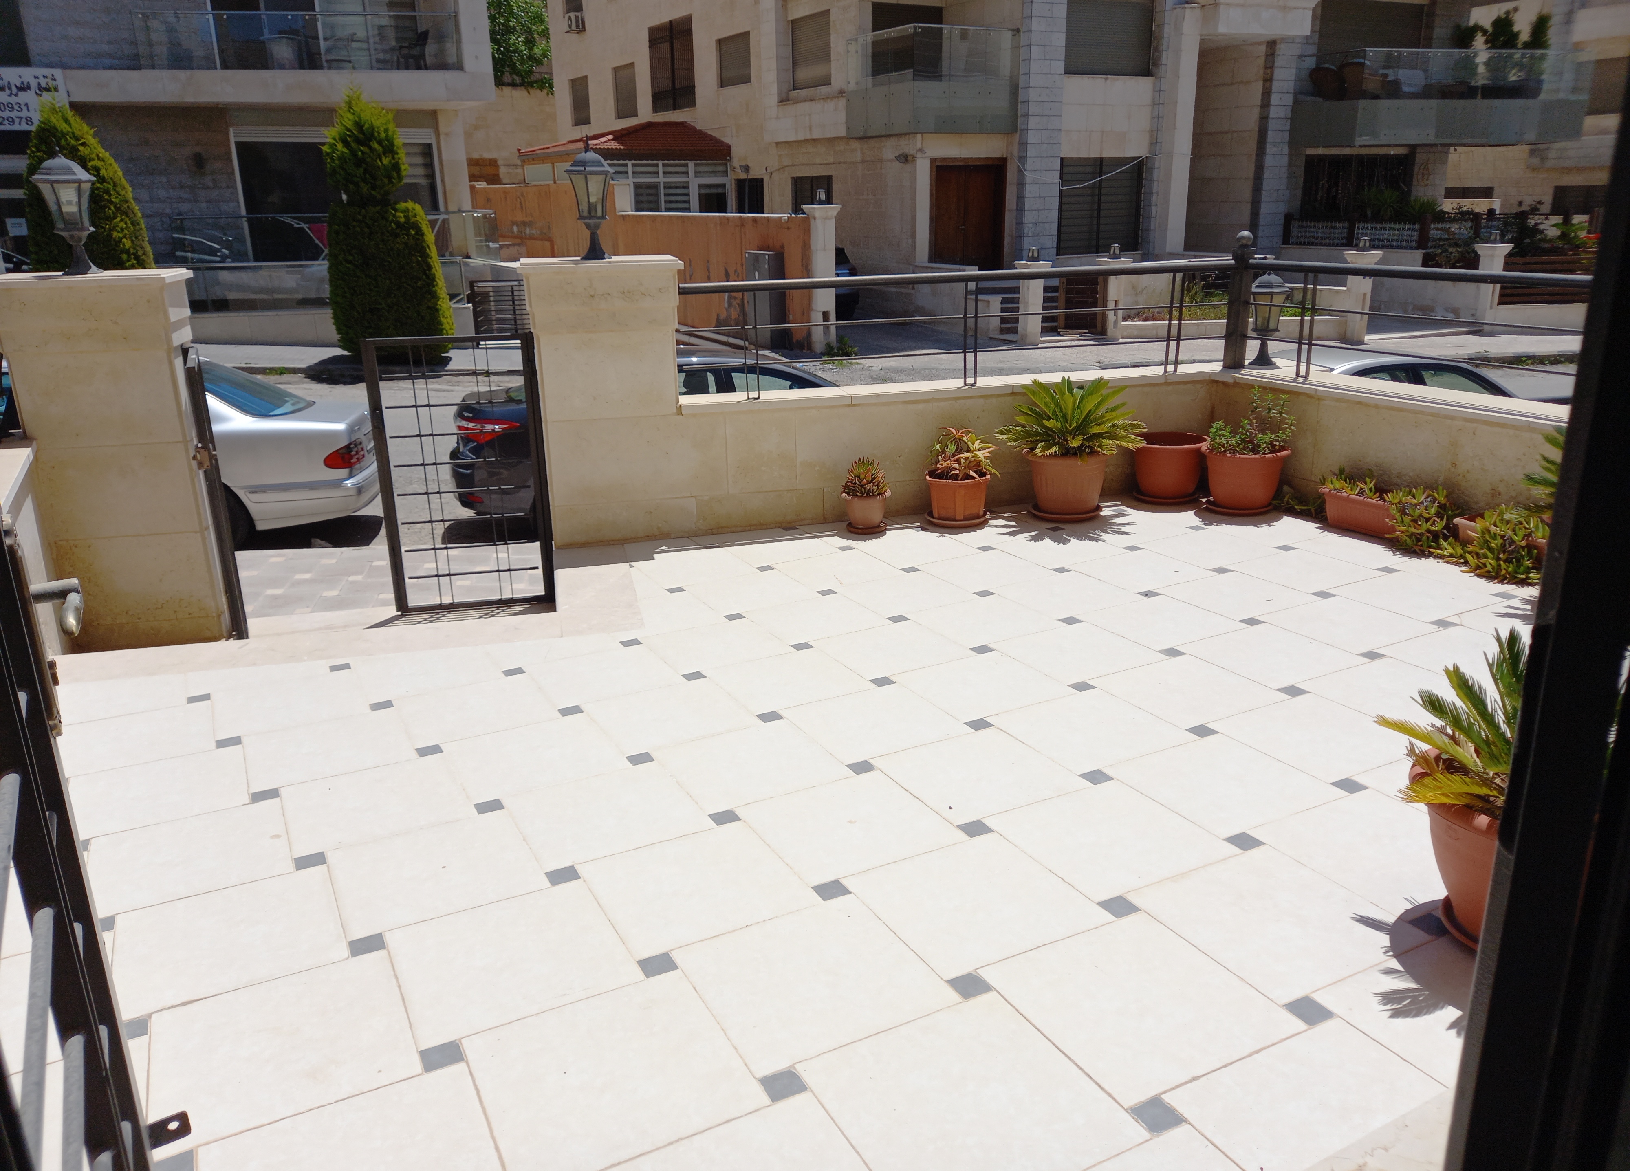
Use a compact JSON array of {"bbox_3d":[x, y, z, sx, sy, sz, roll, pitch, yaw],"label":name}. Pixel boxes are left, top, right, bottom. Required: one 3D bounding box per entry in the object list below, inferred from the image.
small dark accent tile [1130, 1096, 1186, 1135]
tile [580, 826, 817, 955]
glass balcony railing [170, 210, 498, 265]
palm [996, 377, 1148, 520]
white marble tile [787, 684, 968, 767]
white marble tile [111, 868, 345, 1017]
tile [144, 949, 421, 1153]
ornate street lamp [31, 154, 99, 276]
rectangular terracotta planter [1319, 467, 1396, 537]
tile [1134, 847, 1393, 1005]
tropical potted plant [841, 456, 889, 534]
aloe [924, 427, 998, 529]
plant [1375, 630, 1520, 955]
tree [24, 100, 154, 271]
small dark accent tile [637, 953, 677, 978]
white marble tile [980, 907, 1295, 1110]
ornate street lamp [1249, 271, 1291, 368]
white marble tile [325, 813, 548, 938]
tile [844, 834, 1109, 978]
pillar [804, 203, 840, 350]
[{"bbox_3d":[0.577,0.911,2.006,0.065,0.020,0.065,-11,19,-26],"label":"small dark accent tile"},{"bbox_3d":[-0.259,0.646,2.518,0.410,0.020,0.410,-11,19,-26],"label":"tile"},{"bbox_3d":[-8.299,-5.923,20.149,5.600,0.980,0.120,-1,18,0],"label":"glass balcony railing"},{"bbox_3d":[1.363,-0.726,6.231,0.801,0.734,0.752,3,19,12],"label":"palm"},{"bbox_3d":[0.188,0.447,3.828,0.468,0.015,0.468,-10,19,-25],"label":"white marble tile"},{"bbox_3d":[-1.285,0.790,2.608,0.445,0.020,0.445,-11,19,-26],"label":"white marble tile"},{"bbox_3d":[-0.927,0.814,2.058,0.410,0.020,0.410,-11,19,-26],"label":"tile"},{"bbox_3d":[-3.024,-1.531,4.771,0.220,0.510,0.220,-5,18,-12],"label":"ornate street lamp"},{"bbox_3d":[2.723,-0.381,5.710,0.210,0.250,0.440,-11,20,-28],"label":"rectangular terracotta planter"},{"bbox_3d":[0.997,0.726,2.563,0.445,0.020,0.445,-11,19,-26],"label":"tile"},{"bbox_3d":[0.271,-0.476,6.058,0.240,0.375,0.240,-5,18,-12],"label":"tropical potted plant"},{"bbox_3d":[0.724,-0.550,5.824,0.365,0.464,0.340,-1,18,0],"label":"aloe"},{"bbox_3d":[1.359,0.351,2.143,0.660,0.660,0.660,11,22,33],"label":"plant"},{"bbox_3d":[-9.630,-4.677,15.230,1.650,3.000,1.650,-1,18,0],"label":"tree"},{"bbox_3d":[-0.346,0.844,2.597,0.070,0.015,0.070,-10,19,-25],"label":"small dark accent tile"},{"bbox_3d":[0.574,0.745,2.107,0.410,0.020,0.410,-11,19,-26],"label":"white marble tile"},{"bbox_3d":[2.170,-1.306,5.627,0.213,0.483,0.213,6,19,20],"label":"ornate street lamp"},{"bbox_3d":[-0.843,0.639,2.609,0.410,0.020,0.410,-11,19,-26],"label":"white marble tile"},{"bbox_3d":[0.376,0.754,2.810,0.468,0.015,0.468,-10,19,-25],"label":"tile"},{"bbox_3d":[0.089,-4.709,17.964,0.500,2.180,0.500,-5,18,-12],"label":"pillar"}]

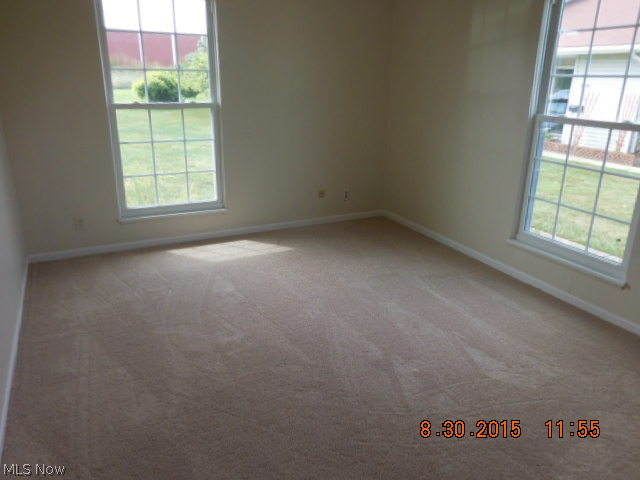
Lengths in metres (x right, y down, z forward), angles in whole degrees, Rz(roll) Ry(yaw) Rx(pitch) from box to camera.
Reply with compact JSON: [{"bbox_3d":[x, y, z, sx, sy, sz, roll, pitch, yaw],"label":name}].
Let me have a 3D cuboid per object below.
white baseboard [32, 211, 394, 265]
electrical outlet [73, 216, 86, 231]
[{"bbox_3d":[-0.826,-0.067,4.605,3.549,0.068,0.018,-9,22,-27],"label":"white baseboard"},{"bbox_3d":[-2.029,-0.138,3.907,0.075,0.118,0.012,-9,22,-27],"label":"electrical outlet"}]

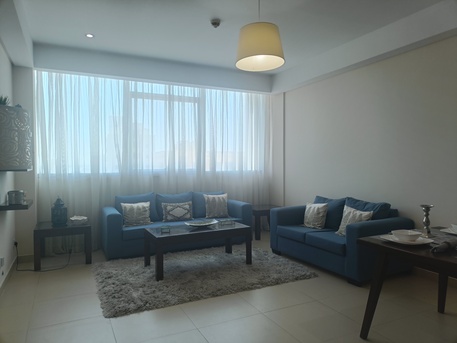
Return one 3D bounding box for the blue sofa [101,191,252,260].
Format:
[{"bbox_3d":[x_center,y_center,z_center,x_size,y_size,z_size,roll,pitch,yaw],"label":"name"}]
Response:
[{"bbox_3d":[-0.792,0.780,5.324,2.288,0.865,0.810,-1,1,-26],"label":"blue sofa"}]

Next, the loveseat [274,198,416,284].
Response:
[{"bbox_3d":[1.441,0.797,4.544,0.915,0.845,1.719,-1,1,-26],"label":"loveseat"}]

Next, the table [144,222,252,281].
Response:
[{"bbox_3d":[-0.385,0.972,4.221,1.234,0.492,0.595,-1,1,-26],"label":"table"}]

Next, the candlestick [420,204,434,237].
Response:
[{"bbox_3d":[1.555,0.383,2.579,0.108,0.250,0.108,-1,1,-26],"label":"candlestick"}]

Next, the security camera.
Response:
[{"bbox_3d":[-0.161,-1.773,3.966,0.116,0.070,0.116,-1,1,-26],"label":"security camera"}]

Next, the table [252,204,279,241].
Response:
[{"bbox_3d":[0.617,0.939,6.157,0.640,0.505,0.620,-1,1,-26],"label":"table"}]

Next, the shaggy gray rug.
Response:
[{"bbox_3d":[-0.331,1.215,4.021,2.390,0.045,1.550,-1,1,-26],"label":"shaggy gray rug"}]

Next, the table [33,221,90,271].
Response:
[{"bbox_3d":[-2.261,0.982,4.543,0.651,0.505,0.645,-1,1,-26],"label":"table"}]

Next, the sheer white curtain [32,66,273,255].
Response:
[{"bbox_3d":[-0.979,-0.158,5.638,4.000,2.700,0.130,-1,1,-26],"label":"sheer white curtain"}]

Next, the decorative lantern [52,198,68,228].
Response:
[{"bbox_3d":[-2.292,0.533,4.478,0.190,0.395,0.180,-1,1,-26],"label":"decorative lantern"}]

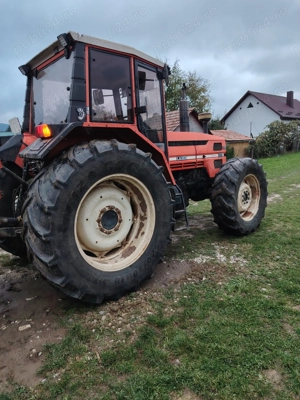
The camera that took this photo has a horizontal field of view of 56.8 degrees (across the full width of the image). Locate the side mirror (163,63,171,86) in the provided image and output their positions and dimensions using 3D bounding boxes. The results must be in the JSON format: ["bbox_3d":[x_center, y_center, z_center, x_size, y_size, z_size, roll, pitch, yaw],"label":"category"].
[{"bbox_3d":[0.217,-1.616,3.580,0.070,0.285,0.170,-4,10,-9],"label":"side mirror"}]

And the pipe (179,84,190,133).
[{"bbox_3d":[0.608,-1.618,4.860,0.160,0.850,0.160,-3,10,0],"label":"pipe"}]

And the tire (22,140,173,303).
[{"bbox_3d":[-0.464,0.222,3.048,1.730,1.720,0.520,-11,13,-41],"label":"tire"}]

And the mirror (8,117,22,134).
[{"bbox_3d":[-1.992,-1.094,4.100,0.155,0.230,0.050,-14,9,5],"label":"mirror"}]

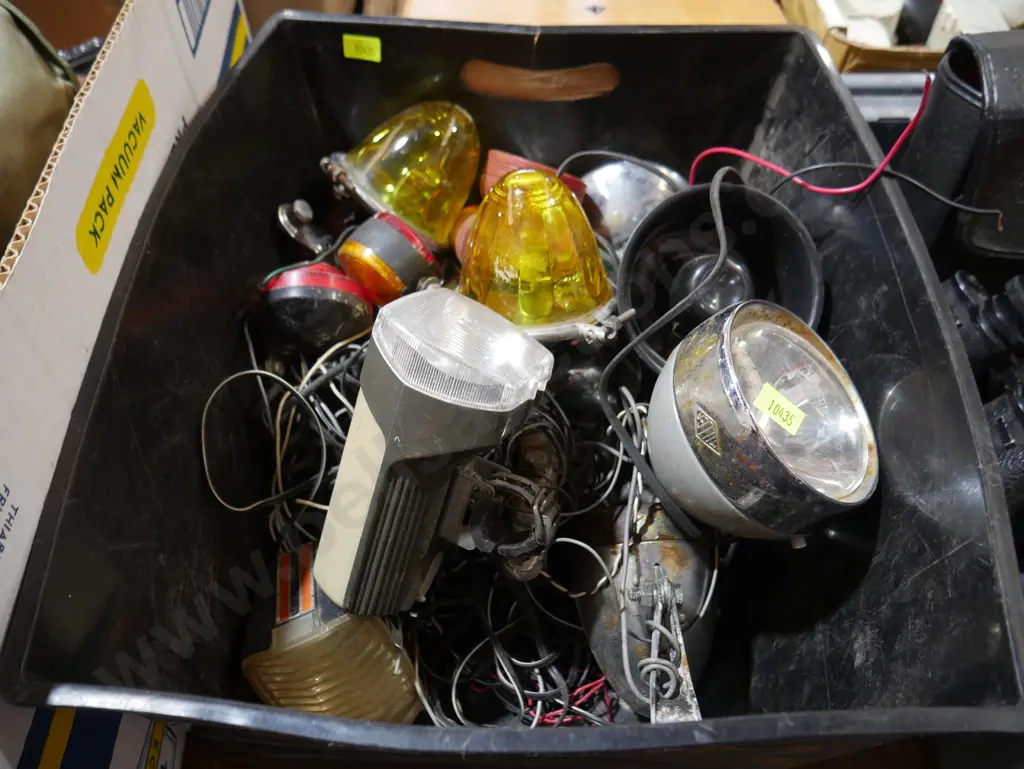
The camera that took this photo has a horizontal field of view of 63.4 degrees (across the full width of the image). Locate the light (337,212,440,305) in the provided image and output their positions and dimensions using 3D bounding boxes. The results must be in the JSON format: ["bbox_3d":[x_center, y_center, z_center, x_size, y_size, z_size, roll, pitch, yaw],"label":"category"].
[{"bbox_3d":[-0.074,-0.079,0.520,0.064,0.064,0.058,25,66,16],"label":"light"}]

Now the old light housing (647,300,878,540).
[{"bbox_3d":[0.133,0.026,0.472,0.124,0.086,0.124,-6,68,-44],"label":"old light housing"}]

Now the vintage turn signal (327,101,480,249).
[{"bbox_3d":[-0.063,-0.136,0.535,0.087,0.092,0.095,-44,38,19],"label":"vintage turn signal"}]

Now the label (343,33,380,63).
[{"bbox_3d":[-0.102,-0.230,0.567,0.026,0.016,0.001,4,44,2],"label":"label"}]

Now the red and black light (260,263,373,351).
[{"bbox_3d":[-0.120,-0.047,0.510,0.069,0.067,0.055,5,75,12],"label":"red and black light"}]

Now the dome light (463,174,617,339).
[{"bbox_3d":[0.014,-0.076,0.457,0.090,0.084,0.088,1,32,-1],"label":"dome light"}]

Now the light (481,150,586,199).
[{"bbox_3d":[0.018,-0.138,0.570,0.074,0.050,0.060,22,18,0],"label":"light"}]

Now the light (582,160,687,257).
[{"bbox_3d":[0.083,-0.108,0.545,0.075,0.078,0.078,24,57,16],"label":"light"}]

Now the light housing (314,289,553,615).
[{"bbox_3d":[-0.029,0.046,0.383,0.100,0.166,0.064,20,31,-1],"label":"light housing"}]

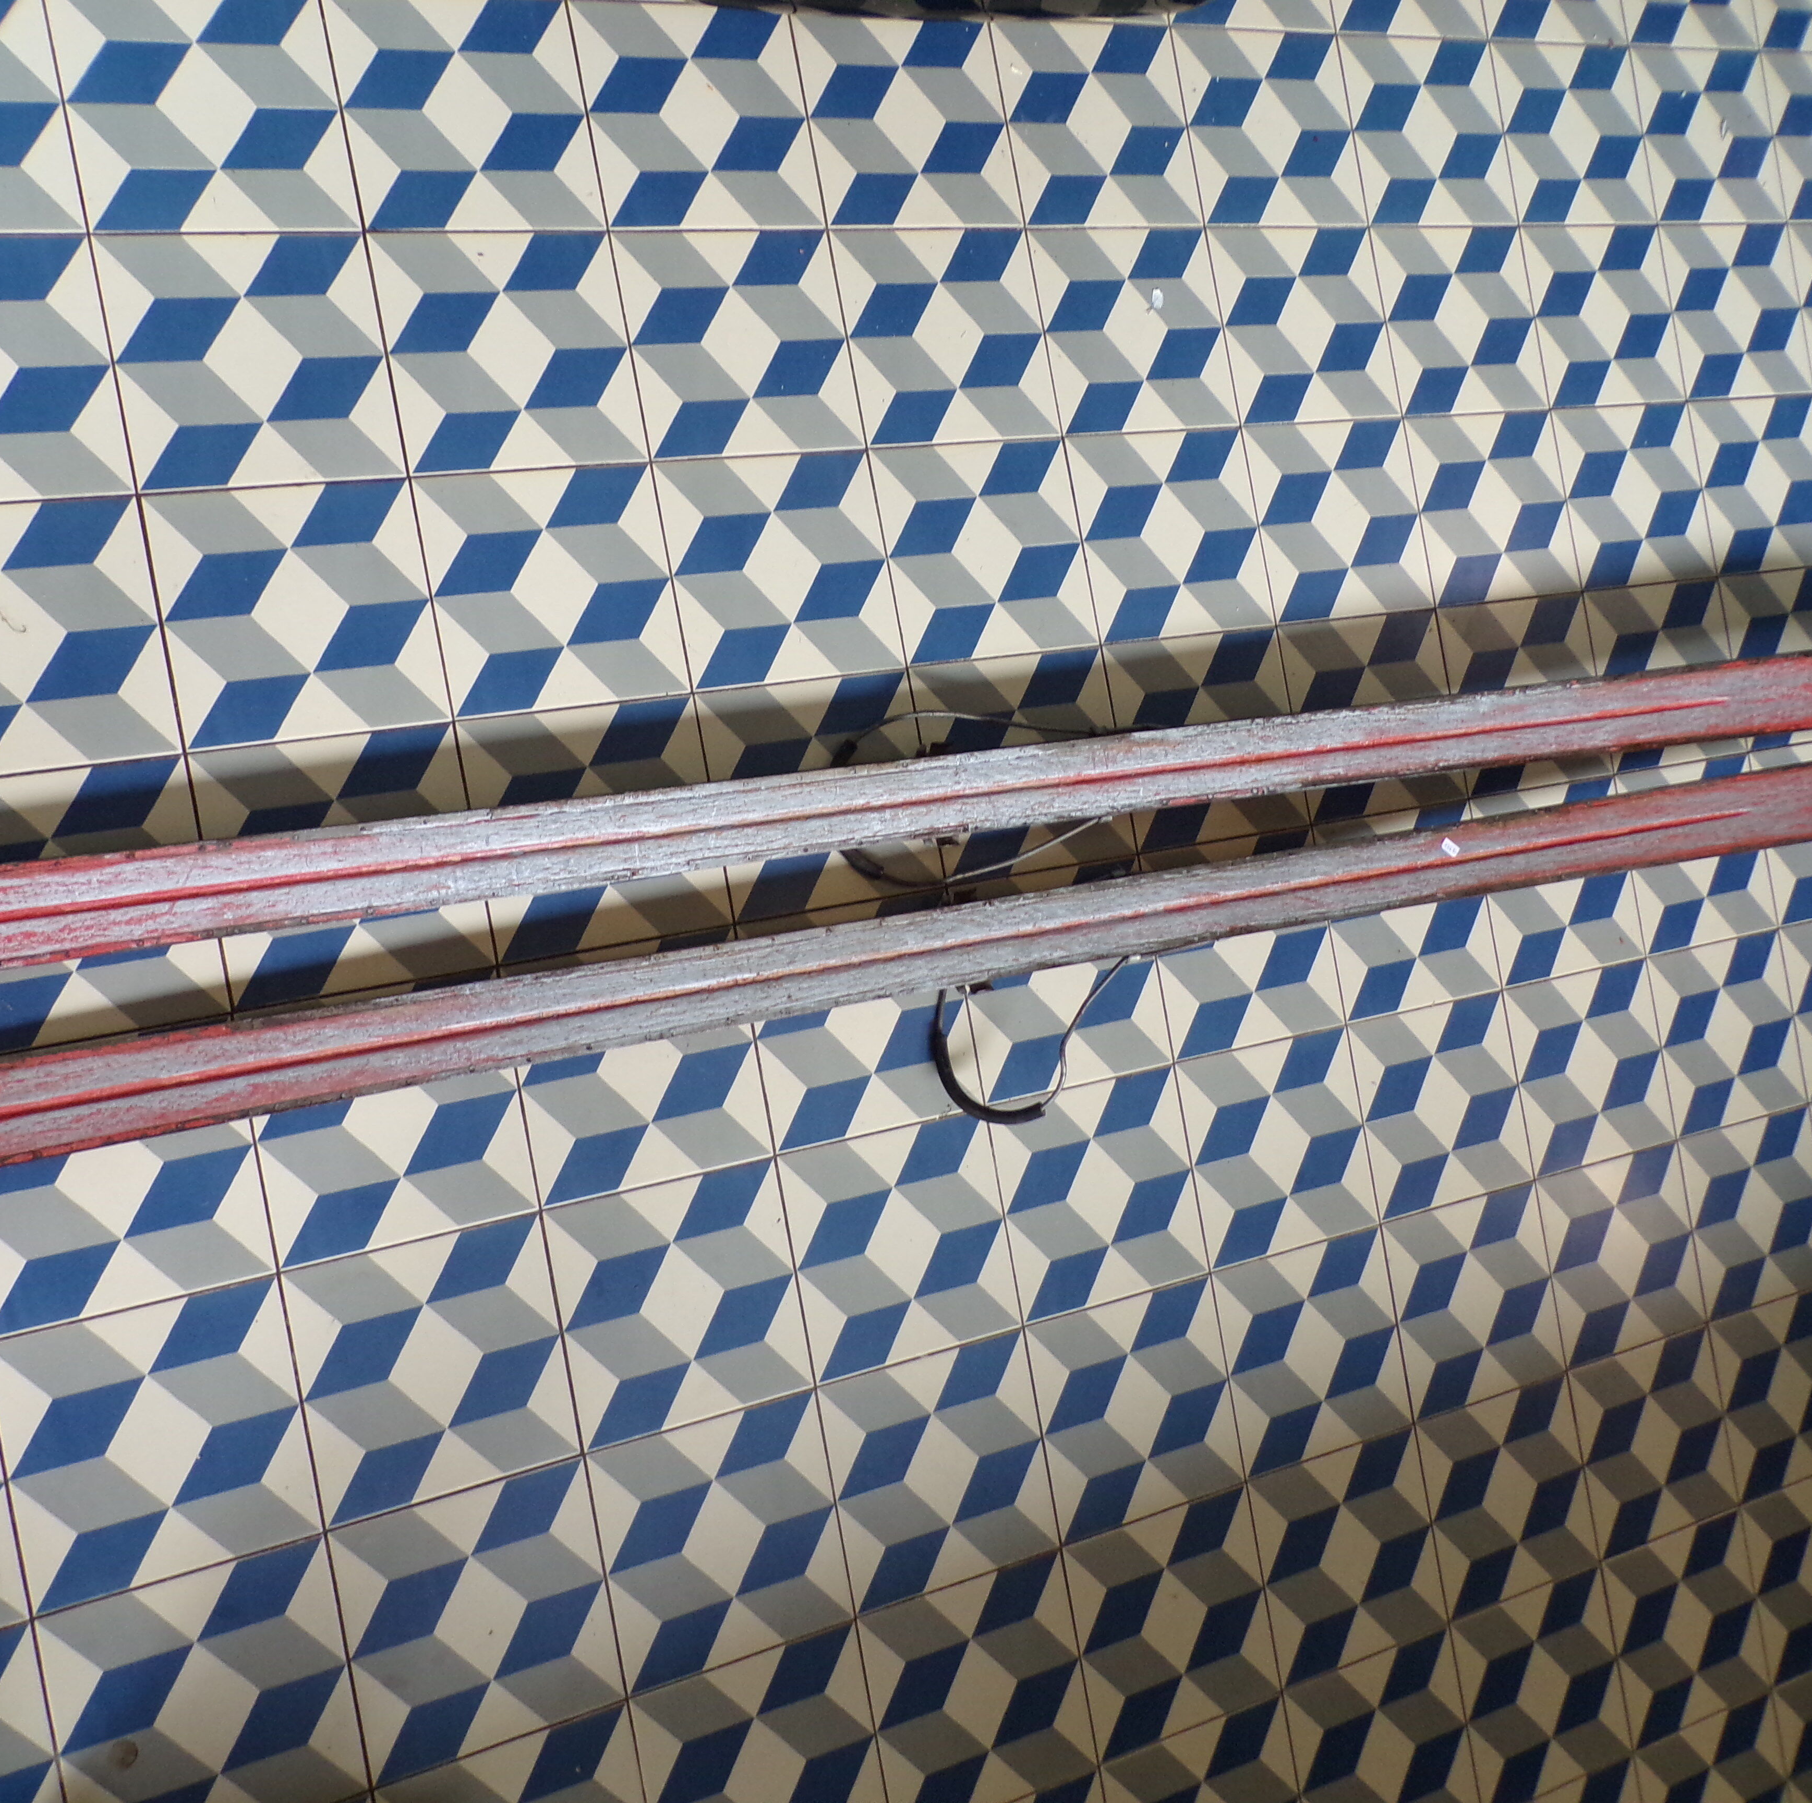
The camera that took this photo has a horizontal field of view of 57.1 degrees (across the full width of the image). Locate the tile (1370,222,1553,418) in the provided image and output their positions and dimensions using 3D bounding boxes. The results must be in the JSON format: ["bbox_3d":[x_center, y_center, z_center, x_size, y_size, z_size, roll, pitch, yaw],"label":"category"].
[{"bbox_3d":[0.587,-0.614,1.762,0.200,0.010,0.200,-10,90,-22],"label":"tile"}]

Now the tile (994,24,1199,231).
[{"bbox_3d":[0.187,-0.748,1.611,0.200,0.012,0.200,-10,90,-22],"label":"tile"}]

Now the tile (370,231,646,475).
[{"bbox_3d":[-0.326,-0.455,1.387,0.199,0.012,0.199,-10,90,-22],"label":"tile"}]

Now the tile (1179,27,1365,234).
[{"bbox_3d":[0.370,-0.779,1.686,0.200,0.010,0.200,-10,90,-22],"label":"tile"}]

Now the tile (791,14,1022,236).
[{"bbox_3d":[0.005,-0.716,1.535,0.200,0.012,0.200,-10,90,-22],"label":"tile"}]

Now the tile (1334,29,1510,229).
[{"bbox_3d":[0.544,-0.807,1.759,0.198,0.012,0.198,-10,90,-22],"label":"tile"}]

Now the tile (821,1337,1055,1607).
[{"bbox_3d":[0.029,0.498,1.459,0.200,0.015,0.200,-10,90,-22],"label":"tile"}]

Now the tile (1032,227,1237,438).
[{"bbox_3d":[0.220,-0.550,1.610,0.198,0.012,0.198,-10,90,-22],"label":"tile"}]

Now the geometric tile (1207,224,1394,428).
[{"bbox_3d":[0.398,-0.582,1.685,0.198,0.012,0.198,-10,90,-22],"label":"geometric tile"}]

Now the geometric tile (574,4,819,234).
[{"bbox_3d":[-0.178,-0.684,1.462,0.199,0.012,0.199,-10,90,-22],"label":"geometric tile"}]

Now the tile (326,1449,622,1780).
[{"bbox_3d":[-0.336,0.562,1.309,0.200,0.012,0.200,-10,90,-22],"label":"tile"}]

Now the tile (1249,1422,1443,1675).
[{"bbox_3d":[0.427,0.631,1.612,0.200,0.015,0.200,-10,90,-22],"label":"tile"}]

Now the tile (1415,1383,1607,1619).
[{"bbox_3d":[0.609,0.599,1.689,0.200,0.015,0.200,-10,90,-22],"label":"tile"}]

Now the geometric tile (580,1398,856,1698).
[{"bbox_3d":[-0.154,0.528,1.385,0.198,0.012,0.198,-10,90,-22],"label":"geometric tile"}]

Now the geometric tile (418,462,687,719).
[{"bbox_3d":[-0.291,-0.257,1.385,0.200,0.010,0.200,-10,90,-22],"label":"geometric tile"}]

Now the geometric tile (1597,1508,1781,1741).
[{"bbox_3d":[0.826,0.764,1.765,0.200,0.015,0.200,-10,90,-22],"label":"geometric tile"}]

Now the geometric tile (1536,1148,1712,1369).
[{"bbox_3d":[0.758,0.371,1.764,0.199,0.012,0.199,-10,90,-22],"label":"geometric tile"}]

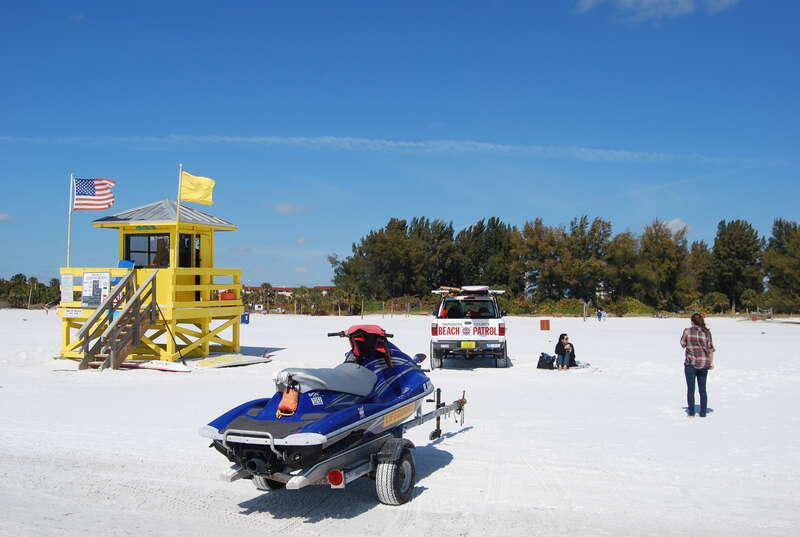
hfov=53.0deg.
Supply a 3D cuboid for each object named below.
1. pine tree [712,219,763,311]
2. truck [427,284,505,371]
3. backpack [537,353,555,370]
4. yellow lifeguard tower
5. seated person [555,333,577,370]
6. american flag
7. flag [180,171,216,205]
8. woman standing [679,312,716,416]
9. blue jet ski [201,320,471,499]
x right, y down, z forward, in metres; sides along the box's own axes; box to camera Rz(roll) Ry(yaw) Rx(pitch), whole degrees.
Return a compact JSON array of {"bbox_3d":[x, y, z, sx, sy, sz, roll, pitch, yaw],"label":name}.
[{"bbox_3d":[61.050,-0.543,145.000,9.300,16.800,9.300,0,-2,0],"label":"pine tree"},{"bbox_3d":[1.800,1.476,20.558,1.850,1.900,5.050,0,-2,6],"label":"truck"},{"bbox_3d":[3.418,2.170,18.700,0.420,0.380,0.280,0,-2,0],"label":"backpack"},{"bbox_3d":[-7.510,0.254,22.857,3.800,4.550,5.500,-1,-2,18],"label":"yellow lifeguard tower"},{"bbox_3d":[3.843,1.929,18.500,0.520,0.850,0.650,0,-2,-5],"label":"seated person"},{"bbox_3d":[-8.623,-2.087,22.700,1.220,0.920,0.300,0,-2,0],"label":"american flag"},{"bbox_3d":[-5.495,-2.166,21.700,0.950,0.900,0.250,0,-2,0],"label":"flag"},{"bbox_3d":[4.769,1.547,12.850,0.520,1.660,0.360,0,-2,6],"label":"woman standing"},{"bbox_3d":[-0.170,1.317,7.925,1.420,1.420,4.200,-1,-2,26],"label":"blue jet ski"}]

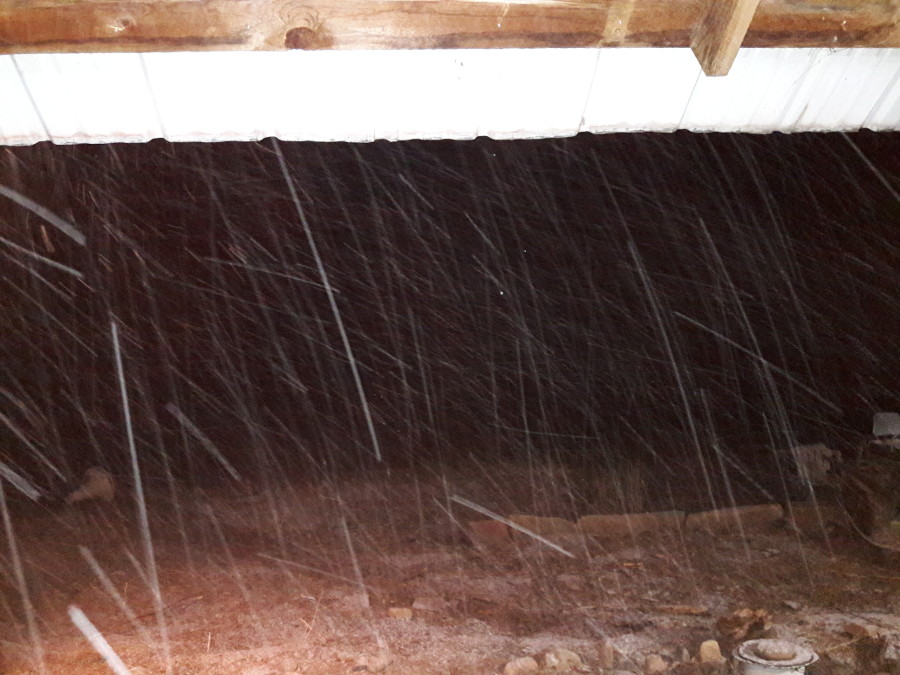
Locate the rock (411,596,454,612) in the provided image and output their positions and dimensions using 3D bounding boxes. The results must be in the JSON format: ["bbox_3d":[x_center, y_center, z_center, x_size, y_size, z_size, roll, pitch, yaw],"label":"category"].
[{"bbox_3d":[-0.103,1.686,4.600,0.265,0.060,0.140,-2,-4,0],"label":"rock"}]

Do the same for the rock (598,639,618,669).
[{"bbox_3d":[0.827,1.648,3.800,0.079,0.122,0.095,-2,-4,0],"label":"rock"}]

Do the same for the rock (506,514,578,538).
[{"bbox_3d":[0.772,1.569,6.050,0.559,0.141,0.220,-2,-4,0],"label":"rock"}]

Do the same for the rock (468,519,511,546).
[{"bbox_3d":[0.322,1.605,6.000,0.334,0.180,0.220,-2,-4,0],"label":"rock"}]

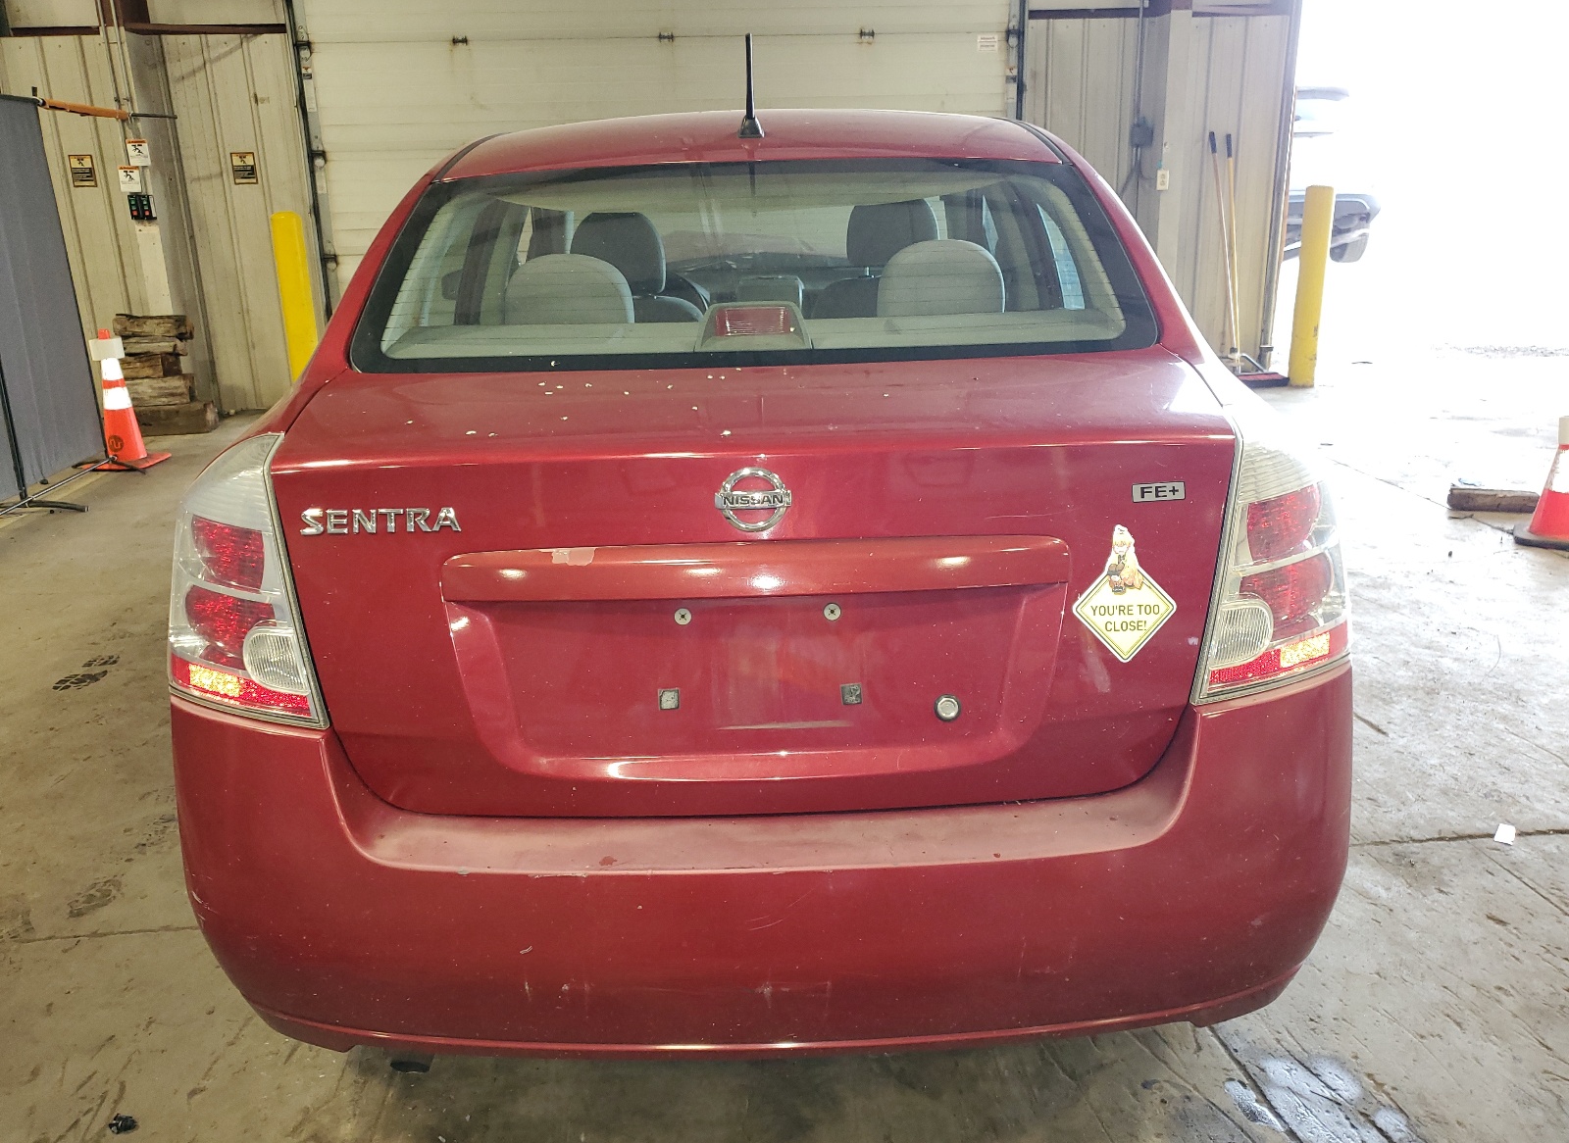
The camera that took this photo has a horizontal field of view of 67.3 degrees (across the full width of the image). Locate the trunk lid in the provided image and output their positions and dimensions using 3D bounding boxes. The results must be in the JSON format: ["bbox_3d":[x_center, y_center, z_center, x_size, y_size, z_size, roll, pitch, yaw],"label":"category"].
[{"bbox_3d":[-0.032,-0.008,1.596,1.240,0.500,0.520,-2,17,-1],"label":"trunk lid"}]

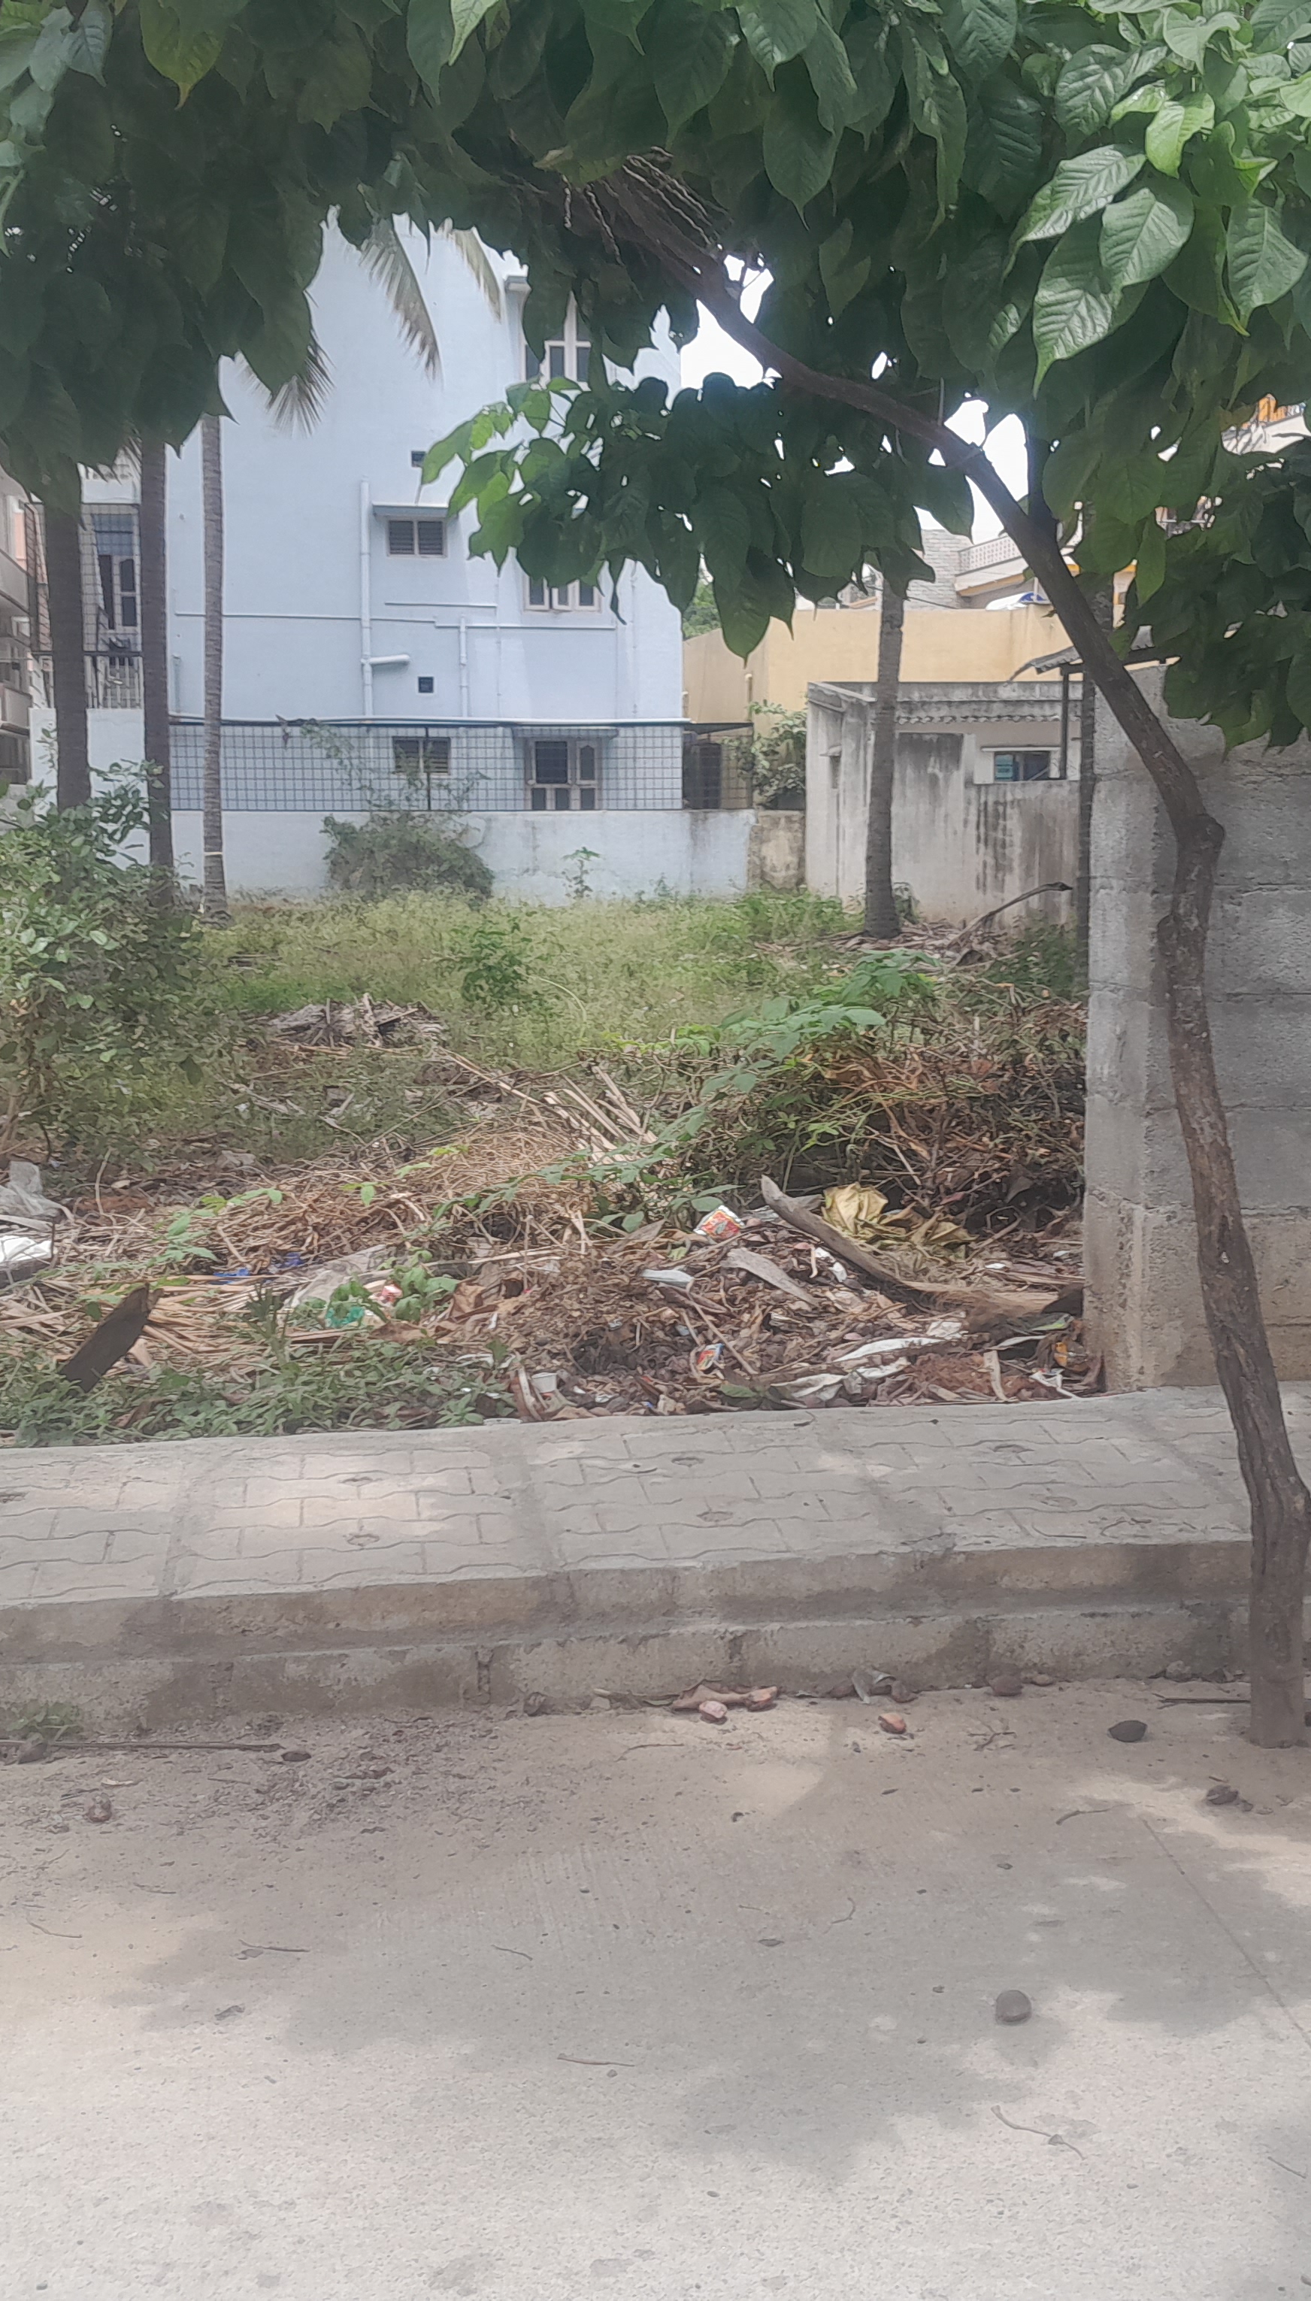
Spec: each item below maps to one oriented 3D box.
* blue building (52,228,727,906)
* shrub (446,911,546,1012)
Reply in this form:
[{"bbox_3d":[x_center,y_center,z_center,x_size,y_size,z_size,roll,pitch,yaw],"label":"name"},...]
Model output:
[{"bbox_3d":[-4.300,-8.924,37.025,8.800,9.800,9.000,-1,8,-8],"label":"blue building"},{"bbox_3d":[-0.910,-1.048,13.484,0.560,0.590,0.520,0,8,0],"label":"shrub"}]

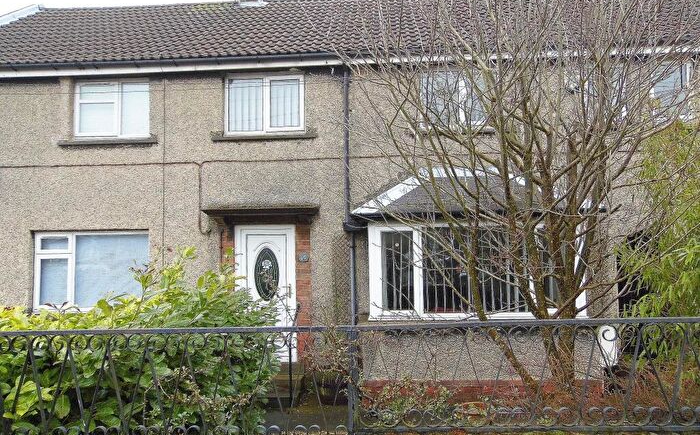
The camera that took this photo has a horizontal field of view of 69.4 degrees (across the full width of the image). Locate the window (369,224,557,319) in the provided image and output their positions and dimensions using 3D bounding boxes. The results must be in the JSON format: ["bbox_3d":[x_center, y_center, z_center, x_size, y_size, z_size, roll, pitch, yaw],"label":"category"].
[{"bbox_3d":[1.739,0.751,7.223,2.918,1.319,0.700,-1,-4,3],"label":"window"}]

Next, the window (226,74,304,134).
[{"bbox_3d":[-1.360,-1.807,8.099,1.285,1.006,0.090,-1,-4,3],"label":"window"}]

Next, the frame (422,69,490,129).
[{"bbox_3d":[1.693,-1.840,7.915,1.192,0.944,0.090,-1,-4,3],"label":"frame"}]

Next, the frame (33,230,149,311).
[{"bbox_3d":[-4.108,0.874,8.078,1.881,1.281,0.090,-1,-4,3],"label":"frame"}]

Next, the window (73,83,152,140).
[{"bbox_3d":[-3.855,-1.747,8.247,1.269,0.967,0.090,-1,-4,3],"label":"window"}]

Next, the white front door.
[{"bbox_3d":[-1.300,1.171,7.881,0.956,2.105,0.100,-1,-4,3],"label":"white front door"}]

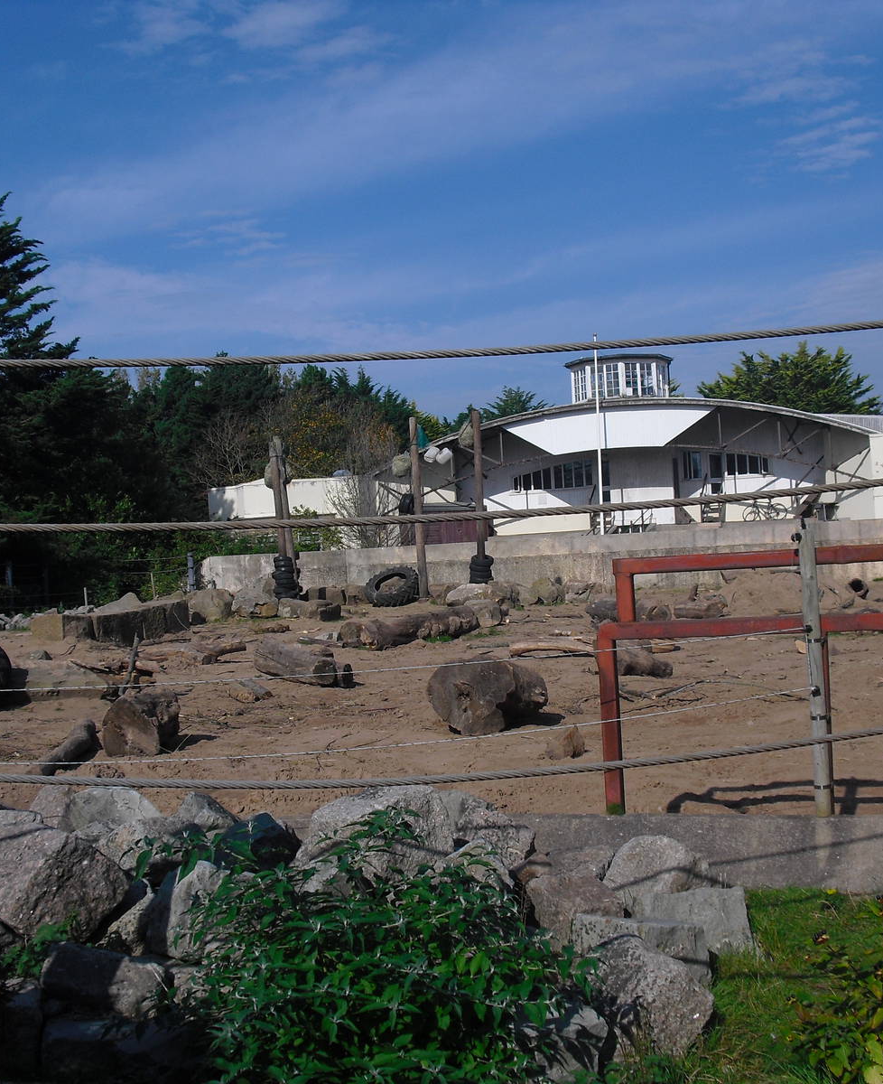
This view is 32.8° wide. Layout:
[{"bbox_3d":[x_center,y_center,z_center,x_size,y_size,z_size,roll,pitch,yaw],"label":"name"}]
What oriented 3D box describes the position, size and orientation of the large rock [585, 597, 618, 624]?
[{"bbox_3d":[2.954,1.245,27.400,0.650,0.470,0.600,-3,1,0],"label":"large rock"}]

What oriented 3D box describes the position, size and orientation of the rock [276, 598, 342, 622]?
[{"bbox_3d":[-2.818,1.439,32.200,1.350,0.480,0.850,-3,1,0],"label":"rock"}]

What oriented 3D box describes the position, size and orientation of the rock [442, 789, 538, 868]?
[{"bbox_3d":[0.313,1.888,9.800,0.580,0.460,0.500,-3,1,0],"label":"rock"}]

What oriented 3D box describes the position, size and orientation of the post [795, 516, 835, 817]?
[{"bbox_3d":[2.382,0.786,9.550,0.110,1.900,0.110,-3,1,0],"label":"post"}]

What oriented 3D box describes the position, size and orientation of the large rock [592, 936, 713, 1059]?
[{"bbox_3d":[0.892,1.900,6.300,0.480,0.460,0.460,-3,1,0],"label":"large rock"}]

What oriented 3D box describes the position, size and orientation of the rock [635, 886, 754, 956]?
[{"bbox_3d":[1.335,2.010,7.950,0.620,0.380,0.420,-3,1,-6],"label":"rock"}]

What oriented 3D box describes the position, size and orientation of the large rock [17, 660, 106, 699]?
[{"bbox_3d":[-4.335,1.586,17.100,0.950,0.320,0.750,-3,0,0],"label":"large rock"}]

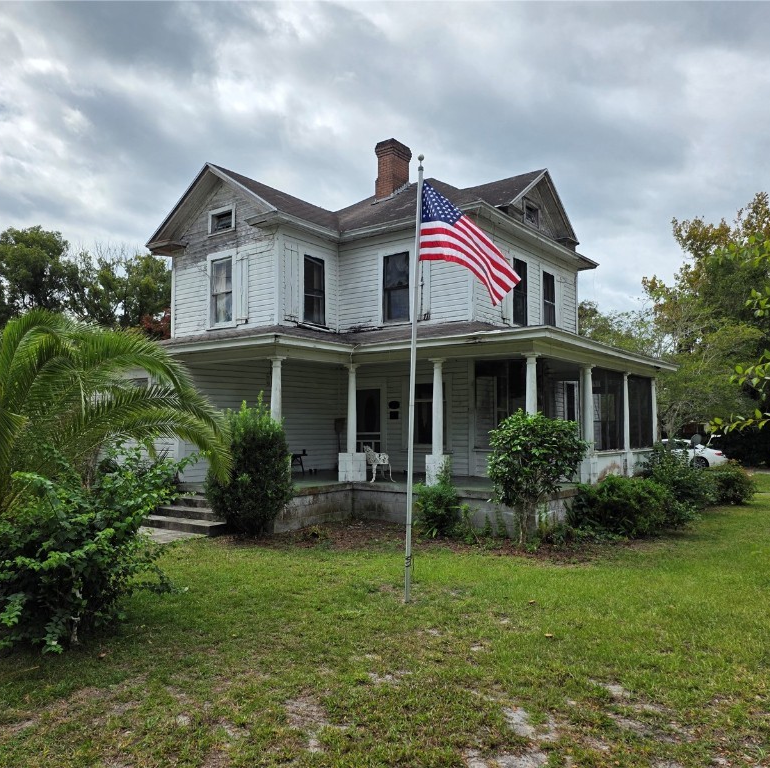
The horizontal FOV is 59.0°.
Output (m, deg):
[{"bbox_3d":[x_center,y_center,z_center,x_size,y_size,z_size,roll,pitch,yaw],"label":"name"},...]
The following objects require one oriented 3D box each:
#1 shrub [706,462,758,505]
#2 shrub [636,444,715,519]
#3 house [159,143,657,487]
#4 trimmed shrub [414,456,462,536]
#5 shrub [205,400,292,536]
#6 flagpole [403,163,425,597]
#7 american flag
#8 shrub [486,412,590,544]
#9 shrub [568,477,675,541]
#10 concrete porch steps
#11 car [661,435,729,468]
[{"bbox_3d":[8.752,2.439,17.119,1.380,1.024,1.350,-2,-4,27],"label":"shrub"},{"bbox_3d":[6.185,2.025,14.434,1.705,1.477,1.600,-1,-4,23],"label":"shrub"},{"bbox_3d":[0.415,-2.222,17.740,12.150,10.350,12.600,-2,-5,37],"label":"house"},{"bbox_3d":[0.869,1.869,11.280,0.801,1.262,0.800,0,-4,4],"label":"trimmed shrub"},{"bbox_3d":[-2.291,1.406,11.360,1.398,2.262,1.350,1,-4,-11],"label":"shrub"},{"bbox_3d":[0.303,-0.096,7.074,0.070,4.683,0.070,2,-4,0],"label":"flagpole"},{"bbox_3d":[0.882,-1.475,7.143,1.060,1.343,0.400,0,-4,0],"label":"american flag"},{"bbox_3d":[2.304,1.406,10.255,1.468,2.013,1.400,0,-4,13],"label":"shrub"},{"bbox_3d":[4.094,2.055,11.720,1.779,0.986,1.500,-1,-4,19],"label":"shrub"},{"bbox_3d":[-3.440,2.272,12.375,2.100,0.630,1.100,-2,-5,37],"label":"concrete porch steps"},{"bbox_3d":[13.774,3.361,32.512,4.800,1.460,1.840,-2,-5,37],"label":"car"}]

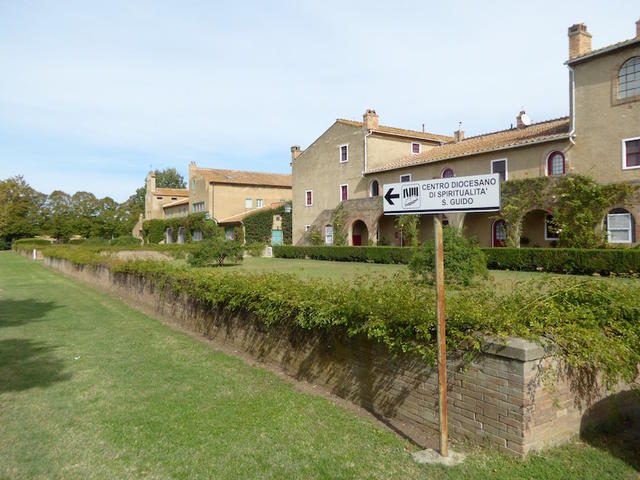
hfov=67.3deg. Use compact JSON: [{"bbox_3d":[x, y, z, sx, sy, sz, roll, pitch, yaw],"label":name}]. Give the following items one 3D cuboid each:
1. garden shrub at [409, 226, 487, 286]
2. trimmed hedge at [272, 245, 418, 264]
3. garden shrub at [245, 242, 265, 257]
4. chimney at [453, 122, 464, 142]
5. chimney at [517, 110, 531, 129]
[{"bbox_3d":[3.160,0.360,11.900,1.750,1.450,1.900,0,0,0],"label":"garden shrub"},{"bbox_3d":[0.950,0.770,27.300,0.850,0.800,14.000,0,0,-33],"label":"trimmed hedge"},{"bbox_3d":[-4.700,0.680,34.300,1.300,1.050,1.400,0,0,-33],"label":"garden shrub"},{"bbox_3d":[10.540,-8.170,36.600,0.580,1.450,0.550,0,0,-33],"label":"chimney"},{"bbox_3d":[13.500,-8.050,32.100,0.550,1.200,0.550,0,0,-33],"label":"chimney"}]

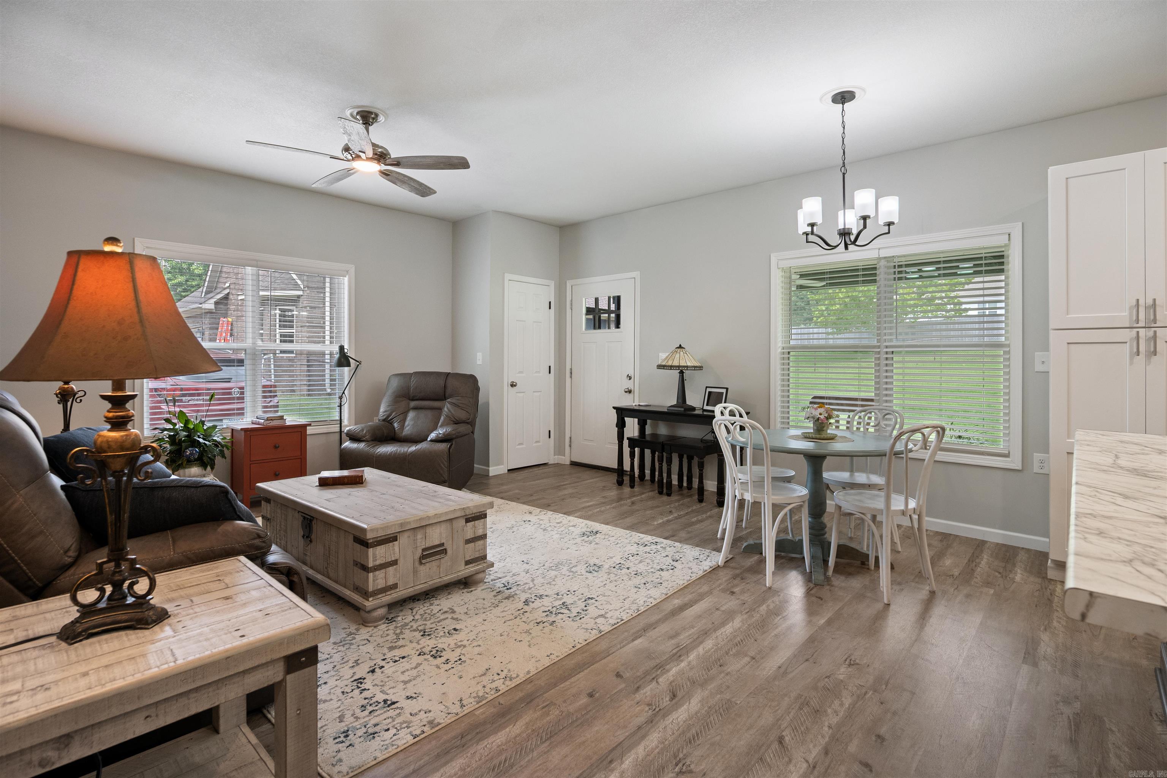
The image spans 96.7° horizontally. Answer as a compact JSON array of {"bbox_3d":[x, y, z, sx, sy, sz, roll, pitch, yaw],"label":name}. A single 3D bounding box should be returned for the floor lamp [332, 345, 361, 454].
[{"bbox_3d":[-2.168,0.271,4.714,0.260,1.360,0.260,-2,4,-37],"label":"floor lamp"}]

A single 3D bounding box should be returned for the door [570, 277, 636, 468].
[{"bbox_3d":[0.201,-0.156,5.744,0.900,2.050,0.060,2,4,41],"label":"door"}]

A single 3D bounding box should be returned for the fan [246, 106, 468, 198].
[{"bbox_3d":[-1.312,-1.505,3.168,1.280,0.360,1.280,2,4,42],"label":"fan"}]

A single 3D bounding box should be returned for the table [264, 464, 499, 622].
[{"bbox_3d":[-1.226,0.828,2.973,1.310,0.475,0.695,2,4,42],"label":"table"}]

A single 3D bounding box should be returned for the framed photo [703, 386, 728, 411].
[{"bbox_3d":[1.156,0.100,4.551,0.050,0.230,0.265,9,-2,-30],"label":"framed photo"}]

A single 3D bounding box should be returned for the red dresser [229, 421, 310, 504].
[{"bbox_3d":[-2.663,0.645,4.440,0.360,0.670,0.525,2,4,42],"label":"red dresser"}]

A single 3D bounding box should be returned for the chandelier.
[{"bbox_3d":[1.515,-1.240,2.990,0.580,0.870,0.580,2,4,42],"label":"chandelier"}]

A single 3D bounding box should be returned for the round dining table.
[{"bbox_3d":[1.412,0.676,3.163,1.030,0.757,1.030,0,3,0],"label":"round dining table"}]

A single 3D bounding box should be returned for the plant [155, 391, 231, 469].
[{"bbox_3d":[-2.908,0.347,3.860,0.540,0.640,0.500,-3,4,-37],"label":"plant"}]

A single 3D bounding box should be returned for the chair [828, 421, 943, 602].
[{"bbox_3d":[1.615,0.628,2.837,0.410,0.890,0.460,-1,3,-26],"label":"chair"}]

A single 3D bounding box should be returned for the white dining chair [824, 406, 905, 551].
[{"bbox_3d":[1.812,0.589,3.399,0.480,0.915,0.420,-2,4,-34],"label":"white dining chair"}]

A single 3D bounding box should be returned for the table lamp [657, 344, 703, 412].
[{"bbox_3d":[0.893,-0.102,4.766,0.430,0.610,0.430,0,3,0],"label":"table lamp"}]

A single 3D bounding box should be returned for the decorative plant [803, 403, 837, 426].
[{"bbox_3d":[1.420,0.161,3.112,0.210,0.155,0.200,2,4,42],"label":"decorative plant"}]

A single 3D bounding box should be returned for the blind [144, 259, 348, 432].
[{"bbox_3d":[-2.790,-0.362,4.451,0.080,1.410,1.500,2,4,41],"label":"blind"}]

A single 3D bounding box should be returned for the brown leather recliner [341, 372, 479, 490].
[{"bbox_3d":[-1.548,0.399,4.882,1.000,1.070,0.970,0,3,5],"label":"brown leather recliner"}]

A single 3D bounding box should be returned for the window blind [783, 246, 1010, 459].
[{"bbox_3d":[2.242,-0.334,3.940,1.530,1.450,0.080,2,4,41],"label":"window blind"}]

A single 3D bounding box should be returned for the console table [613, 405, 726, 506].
[{"bbox_3d":[0.860,0.570,4.782,1.220,0.745,0.420,2,4,41],"label":"console table"}]

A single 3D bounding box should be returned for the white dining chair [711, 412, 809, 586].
[{"bbox_3d":[1.071,0.615,3.063,0.480,0.915,0.420,-2,4,-32],"label":"white dining chair"}]

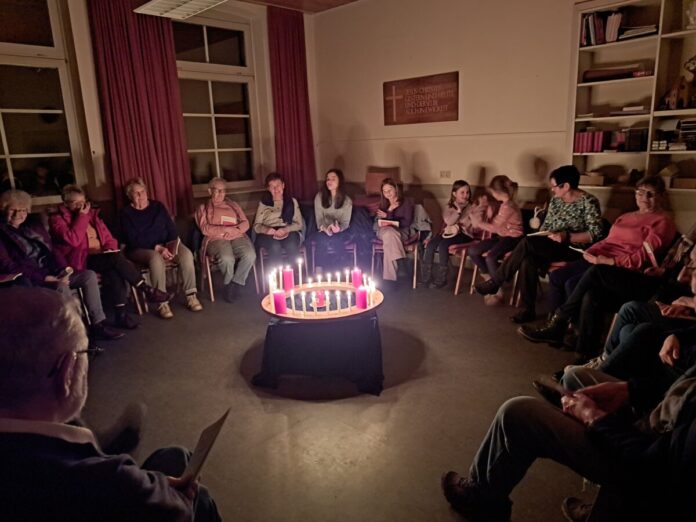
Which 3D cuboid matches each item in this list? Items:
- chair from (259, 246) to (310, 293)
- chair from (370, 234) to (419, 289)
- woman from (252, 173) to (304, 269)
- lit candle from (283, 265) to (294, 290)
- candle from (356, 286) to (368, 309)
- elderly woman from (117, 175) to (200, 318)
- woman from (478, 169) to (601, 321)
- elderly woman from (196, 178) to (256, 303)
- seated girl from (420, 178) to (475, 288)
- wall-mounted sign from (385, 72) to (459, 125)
[{"bbox_3d":[-0.659,-0.129,5.165,0.500,0.820,0.540,-3,13,-4],"label":"chair"},{"bbox_3d":[0.531,-0.187,4.992,0.477,0.832,0.528,2,14,19],"label":"chair"},{"bbox_3d":[-0.670,-0.301,5.042,0.530,1.210,0.750,-3,13,-6],"label":"woman"},{"bbox_3d":[-0.427,0.137,3.480,0.072,0.158,0.072,-2,13,0],"label":"lit candle"},{"bbox_3d":[0.091,0.222,3.019,0.070,0.125,0.070,-2,13,0],"label":"candle"},{"bbox_3d":[-1.752,-0.161,4.437,0.568,1.197,0.771,-12,16,-36],"label":"elderly woman"},{"bbox_3d":[1.548,-0.153,3.873,0.873,1.197,0.589,-9,15,-27],"label":"woman"},{"bbox_3d":[-1.197,-0.228,4.728,0.538,1.157,0.629,-8,14,-25],"label":"elderly woman"},{"bbox_3d":[0.985,-0.274,4.778,0.589,1.065,0.426,-13,17,-39],"label":"seated girl"},{"bbox_3d":[0.809,-1.844,5.550,0.030,0.504,1.053,-15,18,-43],"label":"wall-mounted sign"}]

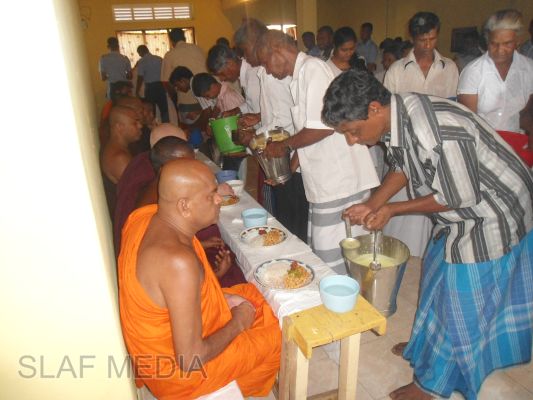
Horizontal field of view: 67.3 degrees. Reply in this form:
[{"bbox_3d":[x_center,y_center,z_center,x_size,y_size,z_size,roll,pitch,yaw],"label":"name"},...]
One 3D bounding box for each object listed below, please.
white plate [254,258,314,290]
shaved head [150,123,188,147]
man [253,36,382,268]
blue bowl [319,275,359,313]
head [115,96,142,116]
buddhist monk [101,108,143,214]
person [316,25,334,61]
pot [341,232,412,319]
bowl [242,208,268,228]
[{"bbox_3d":[0.072,0.309,1.620,0.246,0.030,0.246,-1,17,0],"label":"white plate"},{"bbox_3d":[-0.542,-0.329,2.250,0.205,0.225,0.160,12,11,-23],"label":"shaved head"},{"bbox_3d":[0.252,-0.068,2.141,0.620,1.550,0.500,-5,17,-12],"label":"man"},{"bbox_3d":[0.253,0.335,1.417,0.140,0.083,0.140,-1,17,0],"label":"blue bowl"},{"bbox_3d":[-1.030,-0.659,3.000,0.200,0.230,0.160,1,15,-21],"label":"head"},{"bbox_3d":[-0.799,-0.198,2.698,0.550,0.860,0.550,-7,18,-18],"label":"buddhist monk"},{"bbox_3d":[0.546,-0.681,3.834,0.480,1.720,0.300,7,19,26],"label":"person"},{"bbox_3d":[0.436,0.317,1.645,0.272,0.265,0.272,-1,17,0],"label":"pot"},{"bbox_3d":[-0.060,0.105,2.220,0.142,0.077,0.142,-1,17,0],"label":"bowl"}]

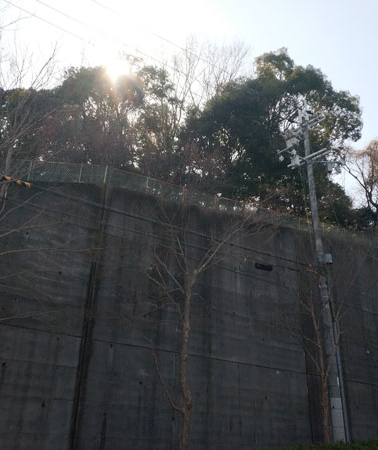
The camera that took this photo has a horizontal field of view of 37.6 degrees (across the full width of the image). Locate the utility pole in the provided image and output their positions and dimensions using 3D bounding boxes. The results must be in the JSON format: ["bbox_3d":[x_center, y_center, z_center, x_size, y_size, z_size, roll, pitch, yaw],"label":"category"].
[{"bbox_3d":[4.676,1.777,19.153,1.100,13.259,2.000,20,-29,-41],"label":"utility pole"}]

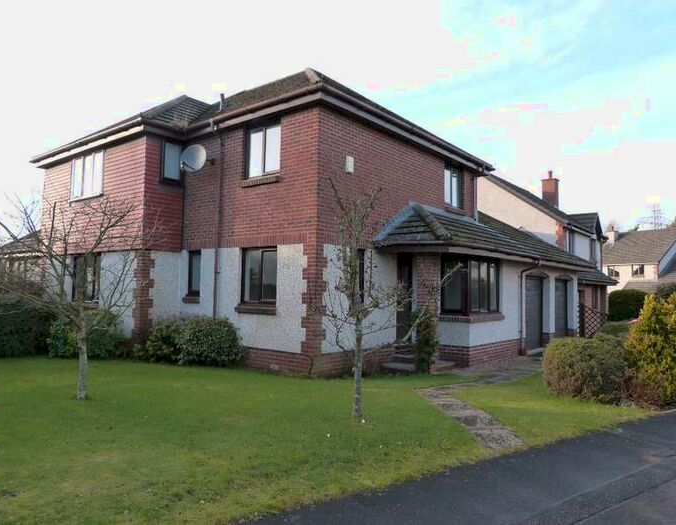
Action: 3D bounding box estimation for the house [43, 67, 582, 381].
[{"bbox_3d":[0.051,-1.475,16.365,12.100,7.870,13.850,-1,-4,40],"label":"house"}]

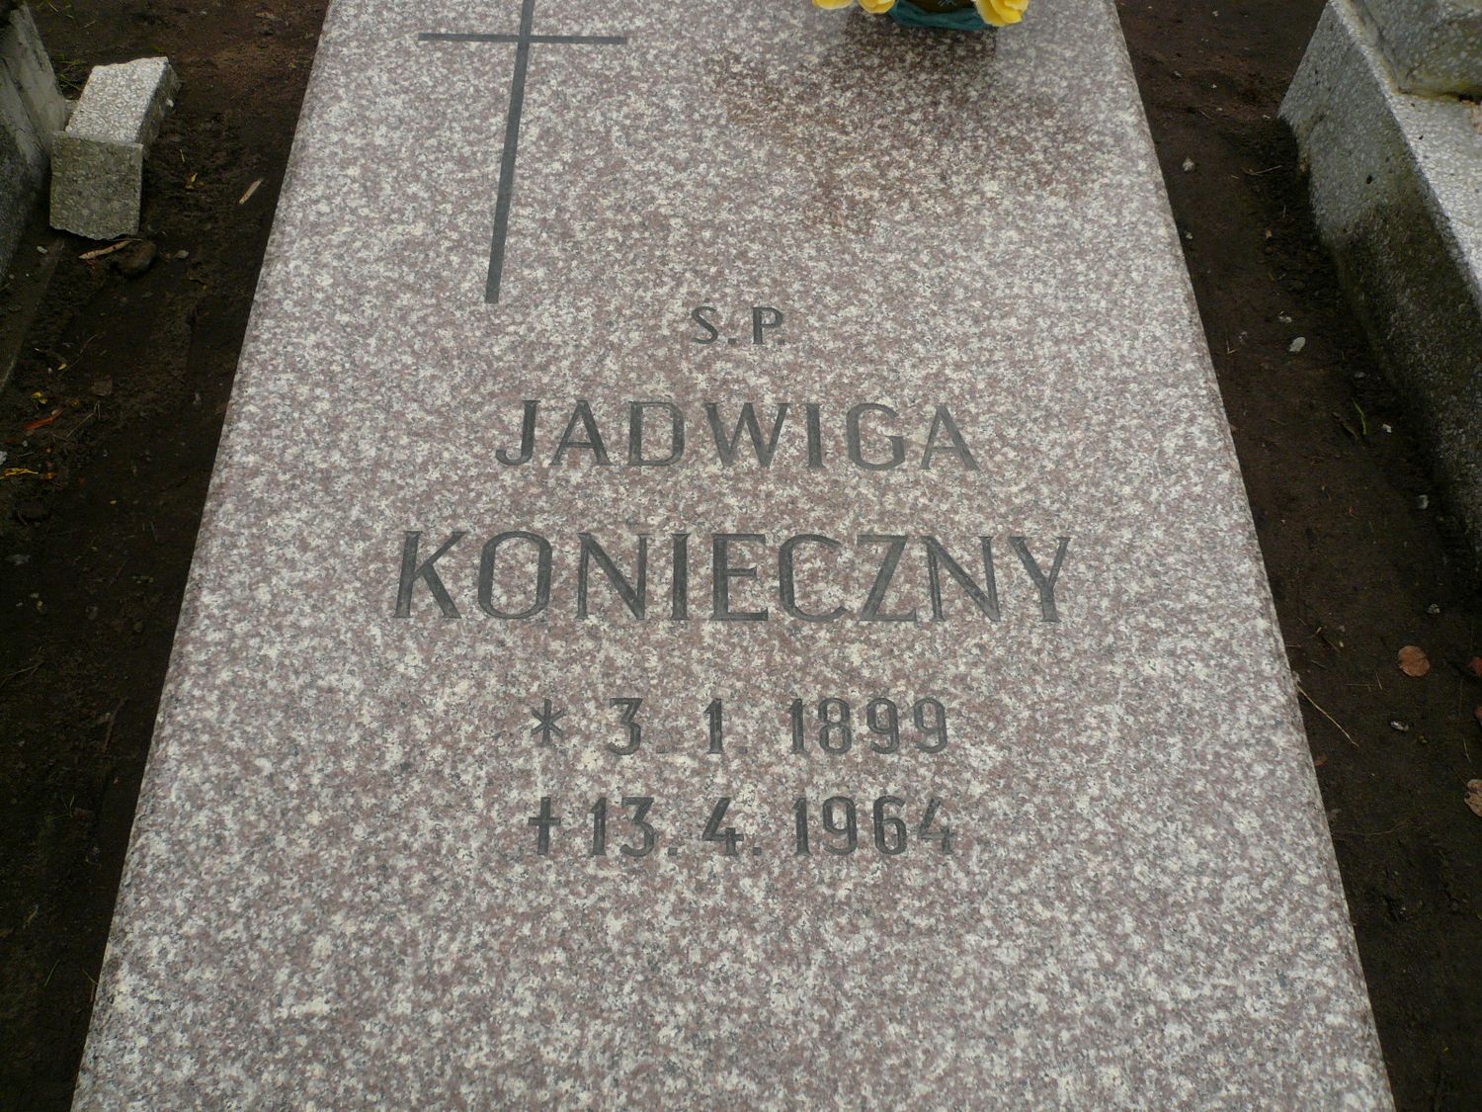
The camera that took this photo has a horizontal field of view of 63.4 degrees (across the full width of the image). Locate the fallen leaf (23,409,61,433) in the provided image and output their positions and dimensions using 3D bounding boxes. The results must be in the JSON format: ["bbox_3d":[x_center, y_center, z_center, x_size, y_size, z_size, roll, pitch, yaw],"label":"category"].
[{"bbox_3d":[-0.801,-0.156,1.375,0.042,0.008,0.012,-30,64,-16],"label":"fallen leaf"}]

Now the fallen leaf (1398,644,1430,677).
[{"bbox_3d":[0.685,0.107,1.222,0.031,0.005,0.036,-26,63,-15],"label":"fallen leaf"}]

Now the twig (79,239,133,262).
[{"bbox_3d":[-0.903,-0.435,1.701,0.076,0.014,0.012,-12,57,-8],"label":"twig"}]

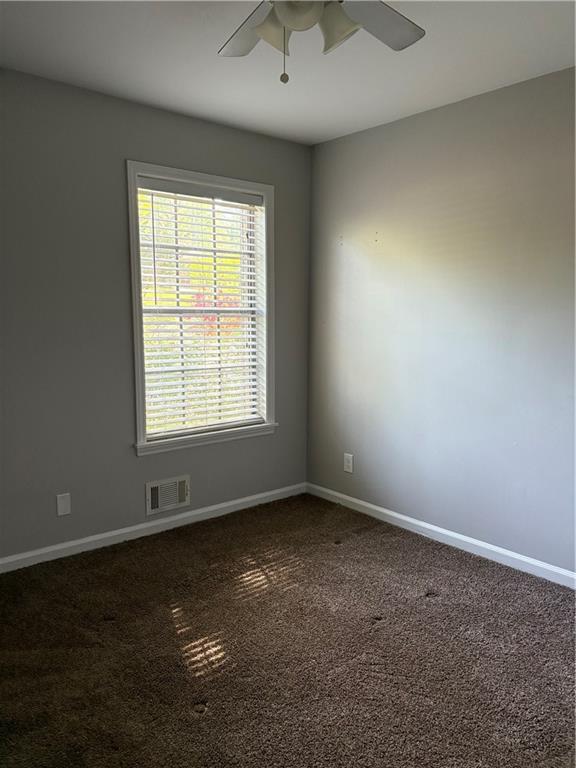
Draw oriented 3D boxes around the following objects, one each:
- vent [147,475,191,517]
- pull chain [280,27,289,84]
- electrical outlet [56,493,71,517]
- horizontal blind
[{"bbox_3d":[-0.715,0.670,3.485,0.295,0.196,0.013,-6,10,-40],"label":"vent"},{"bbox_3d":[-0.008,-0.843,1.483,0.021,0.139,0.021,0,7,0],"label":"pull chain"},{"bbox_3d":[-1.191,0.645,3.075,0.068,0.115,0.008,-6,10,-40],"label":"electrical outlet"},{"bbox_3d":[-0.505,-0.421,3.566,0.887,1.427,0.057,-6,10,-40],"label":"horizontal blind"}]

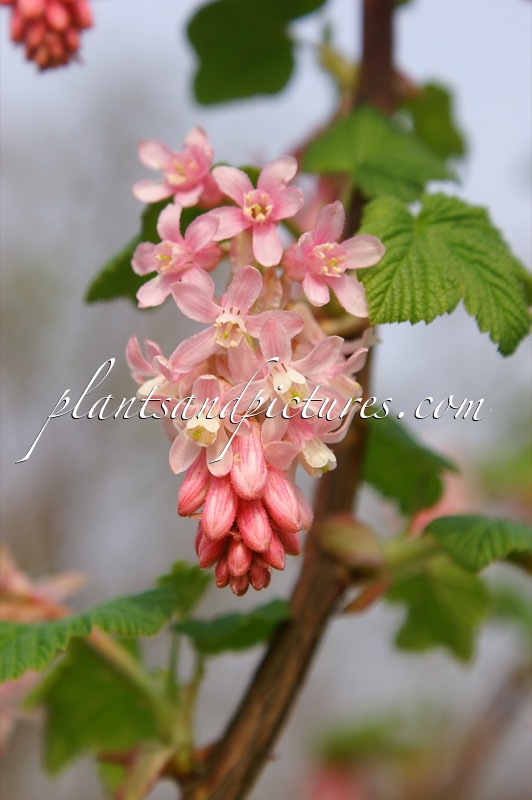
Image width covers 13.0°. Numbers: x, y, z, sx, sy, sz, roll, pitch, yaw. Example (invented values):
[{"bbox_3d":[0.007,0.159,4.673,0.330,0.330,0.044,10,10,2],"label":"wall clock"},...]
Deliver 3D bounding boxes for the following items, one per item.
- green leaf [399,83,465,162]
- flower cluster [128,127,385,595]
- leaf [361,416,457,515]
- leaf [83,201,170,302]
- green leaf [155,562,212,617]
[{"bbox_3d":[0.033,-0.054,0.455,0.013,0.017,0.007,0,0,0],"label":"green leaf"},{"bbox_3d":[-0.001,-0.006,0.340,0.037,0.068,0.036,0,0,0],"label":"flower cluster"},{"bbox_3d":[0.022,0.011,0.375,0.017,0.016,0.010,0,0,0],"label":"leaf"},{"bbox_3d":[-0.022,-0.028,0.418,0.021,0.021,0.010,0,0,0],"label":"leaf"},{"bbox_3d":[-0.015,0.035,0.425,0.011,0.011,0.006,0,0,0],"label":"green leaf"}]

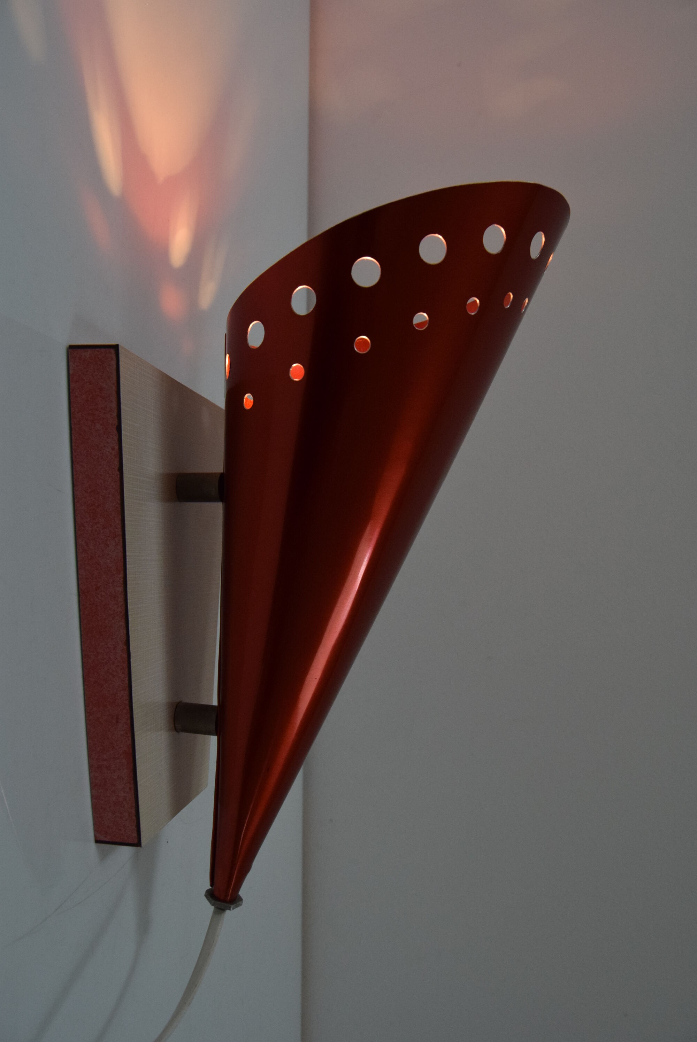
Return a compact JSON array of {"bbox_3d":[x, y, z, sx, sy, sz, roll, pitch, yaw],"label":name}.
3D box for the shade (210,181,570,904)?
[{"bbox_3d":[0.003,0.021,0.320,0.130,0.295,0.120,8,2,15],"label":"shade"}]

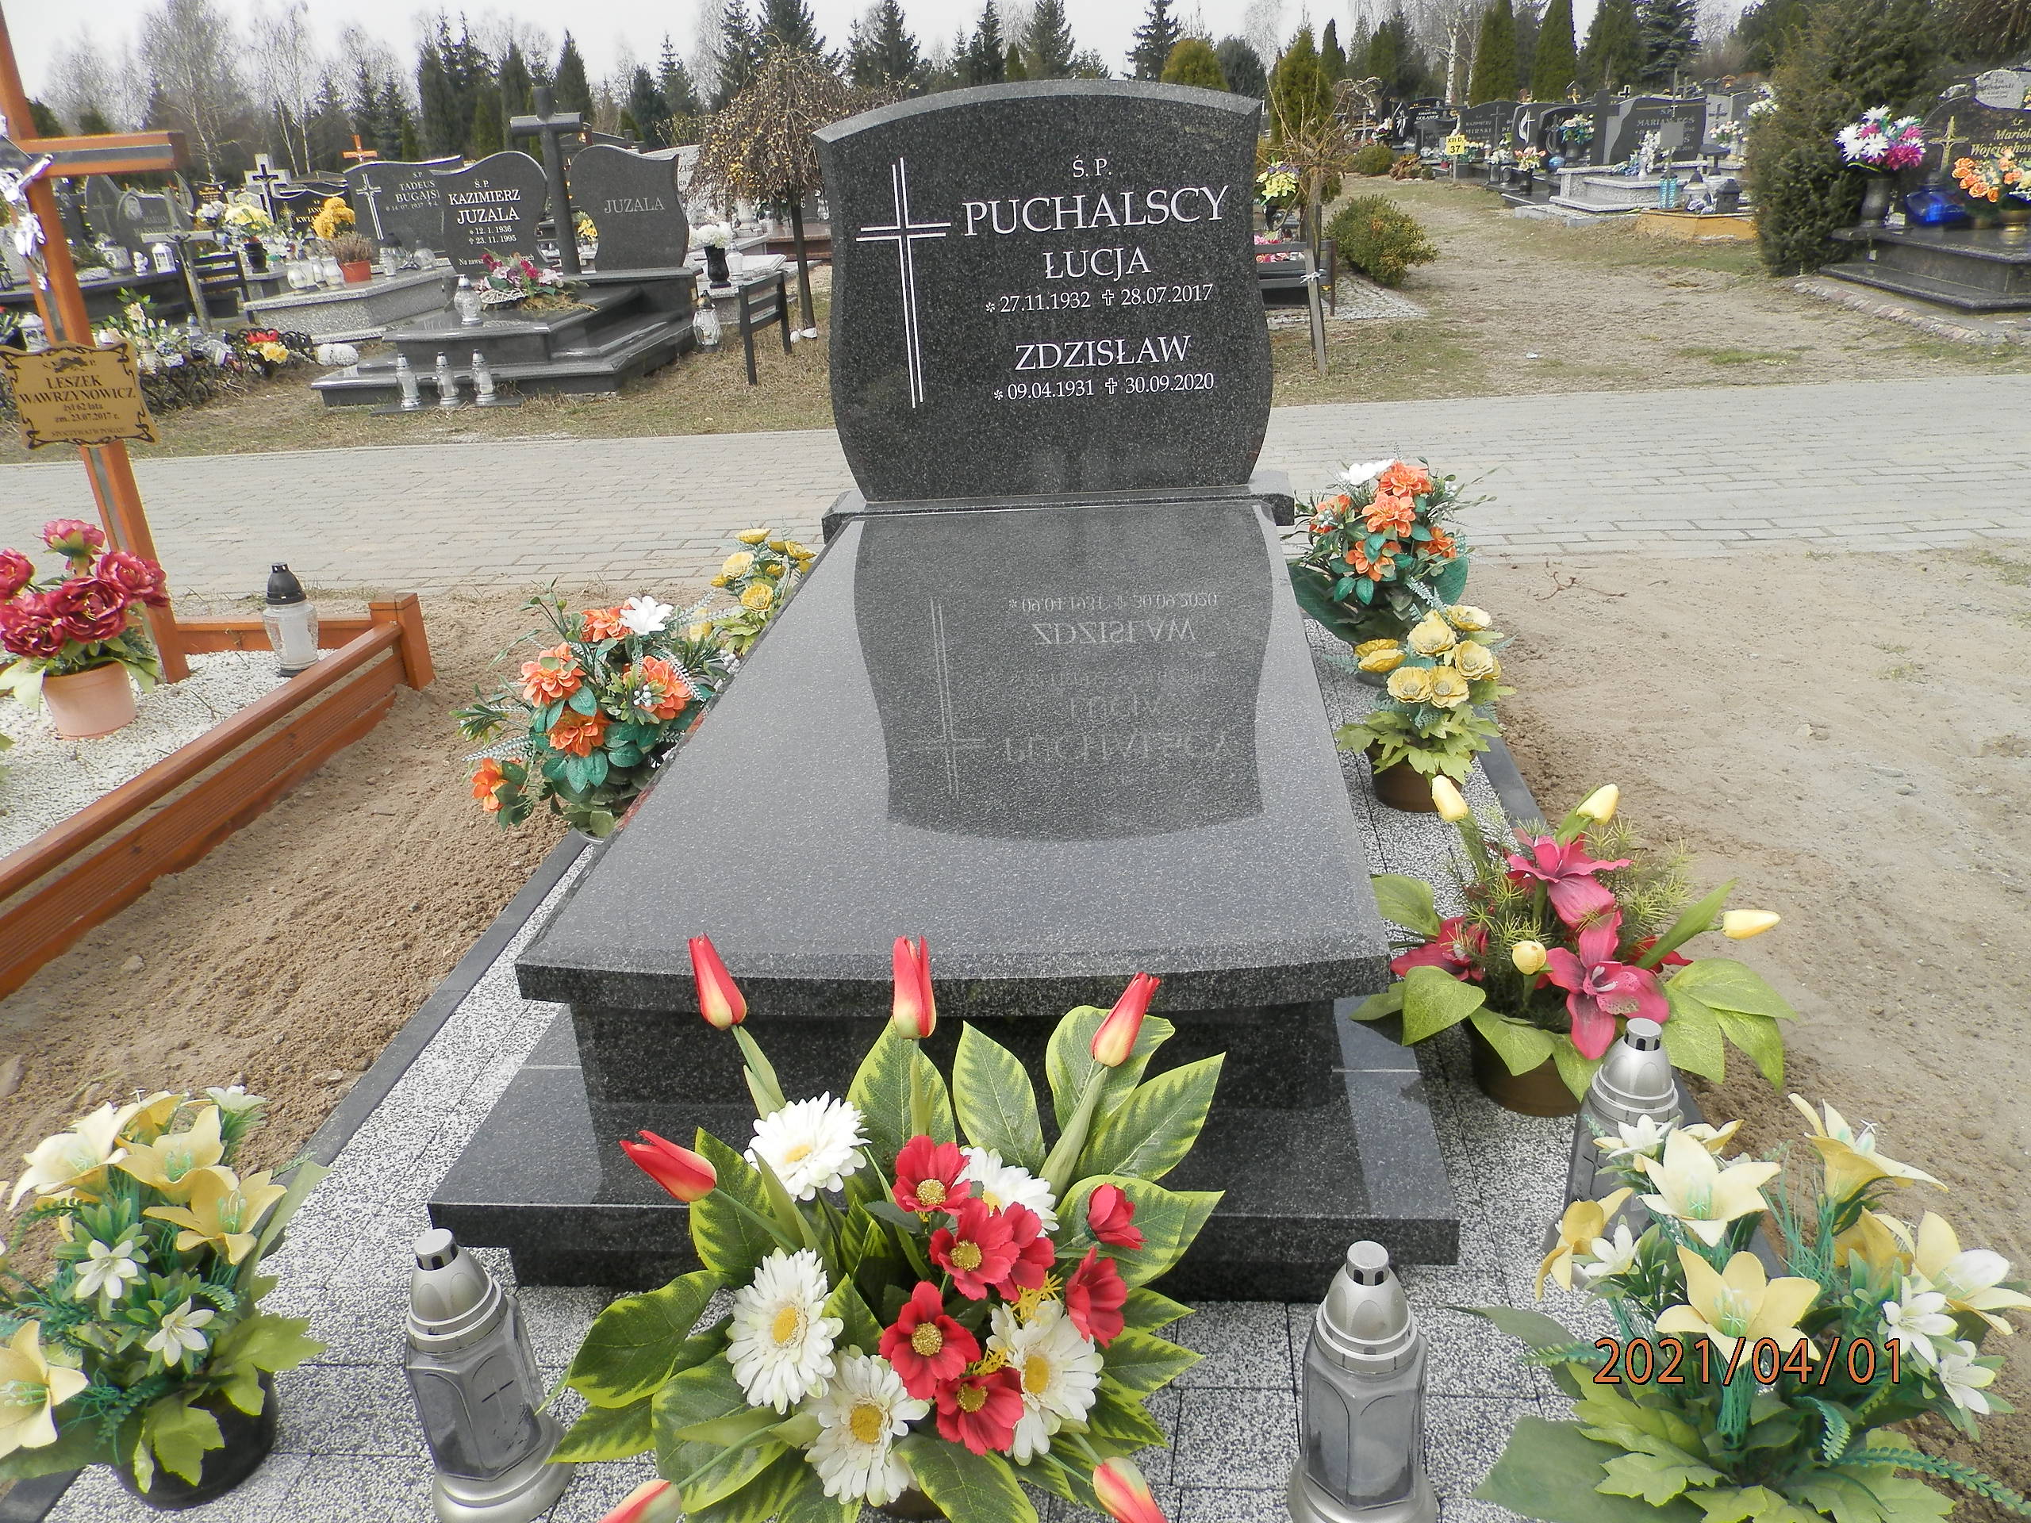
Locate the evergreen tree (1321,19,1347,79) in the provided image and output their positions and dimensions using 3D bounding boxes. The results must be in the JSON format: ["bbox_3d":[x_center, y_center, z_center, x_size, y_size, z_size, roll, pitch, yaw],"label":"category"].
[{"bbox_3d":[8.893,-18.829,41.022,0.888,3.436,0.888,-1,23,7],"label":"evergreen tree"}]

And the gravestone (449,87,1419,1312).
[{"bbox_3d":[-0.013,-0.387,2.139,0.966,1.135,2.090,-1,23,7],"label":"gravestone"}]

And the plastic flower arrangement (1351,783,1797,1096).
[{"bbox_3d":[0.605,0.224,1.626,0.420,0.340,0.370,-1,23,7],"label":"plastic flower arrangement"}]

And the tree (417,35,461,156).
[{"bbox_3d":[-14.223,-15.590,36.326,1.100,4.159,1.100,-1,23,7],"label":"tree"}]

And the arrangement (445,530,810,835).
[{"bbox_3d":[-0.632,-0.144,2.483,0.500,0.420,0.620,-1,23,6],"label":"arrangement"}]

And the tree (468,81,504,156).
[{"bbox_3d":[-11.316,-13.078,31.576,0.820,2.899,0.820,-1,23,7],"label":"tree"}]

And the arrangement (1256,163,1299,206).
[{"bbox_3d":[1.775,-3.947,10.037,0.340,0.320,0.320,-1,23,6],"label":"arrangement"}]

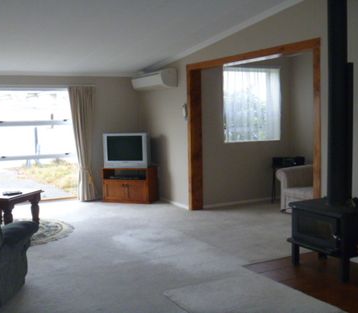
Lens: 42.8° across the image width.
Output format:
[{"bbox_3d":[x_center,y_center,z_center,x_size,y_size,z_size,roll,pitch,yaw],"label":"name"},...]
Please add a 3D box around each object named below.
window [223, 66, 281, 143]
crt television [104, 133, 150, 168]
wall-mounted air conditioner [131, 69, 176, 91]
[{"bbox_3d":[1.224,-0.846,7.456,1.170,1.230,0.100,-4,6,-28],"label":"window"},{"bbox_3d":[-0.841,-0.105,7.885,0.770,0.582,0.480,0,6,13],"label":"crt television"},{"bbox_3d":[-0.399,-1.240,7.505,0.260,0.290,1.100,-4,6,-28],"label":"wall-mounted air conditioner"}]

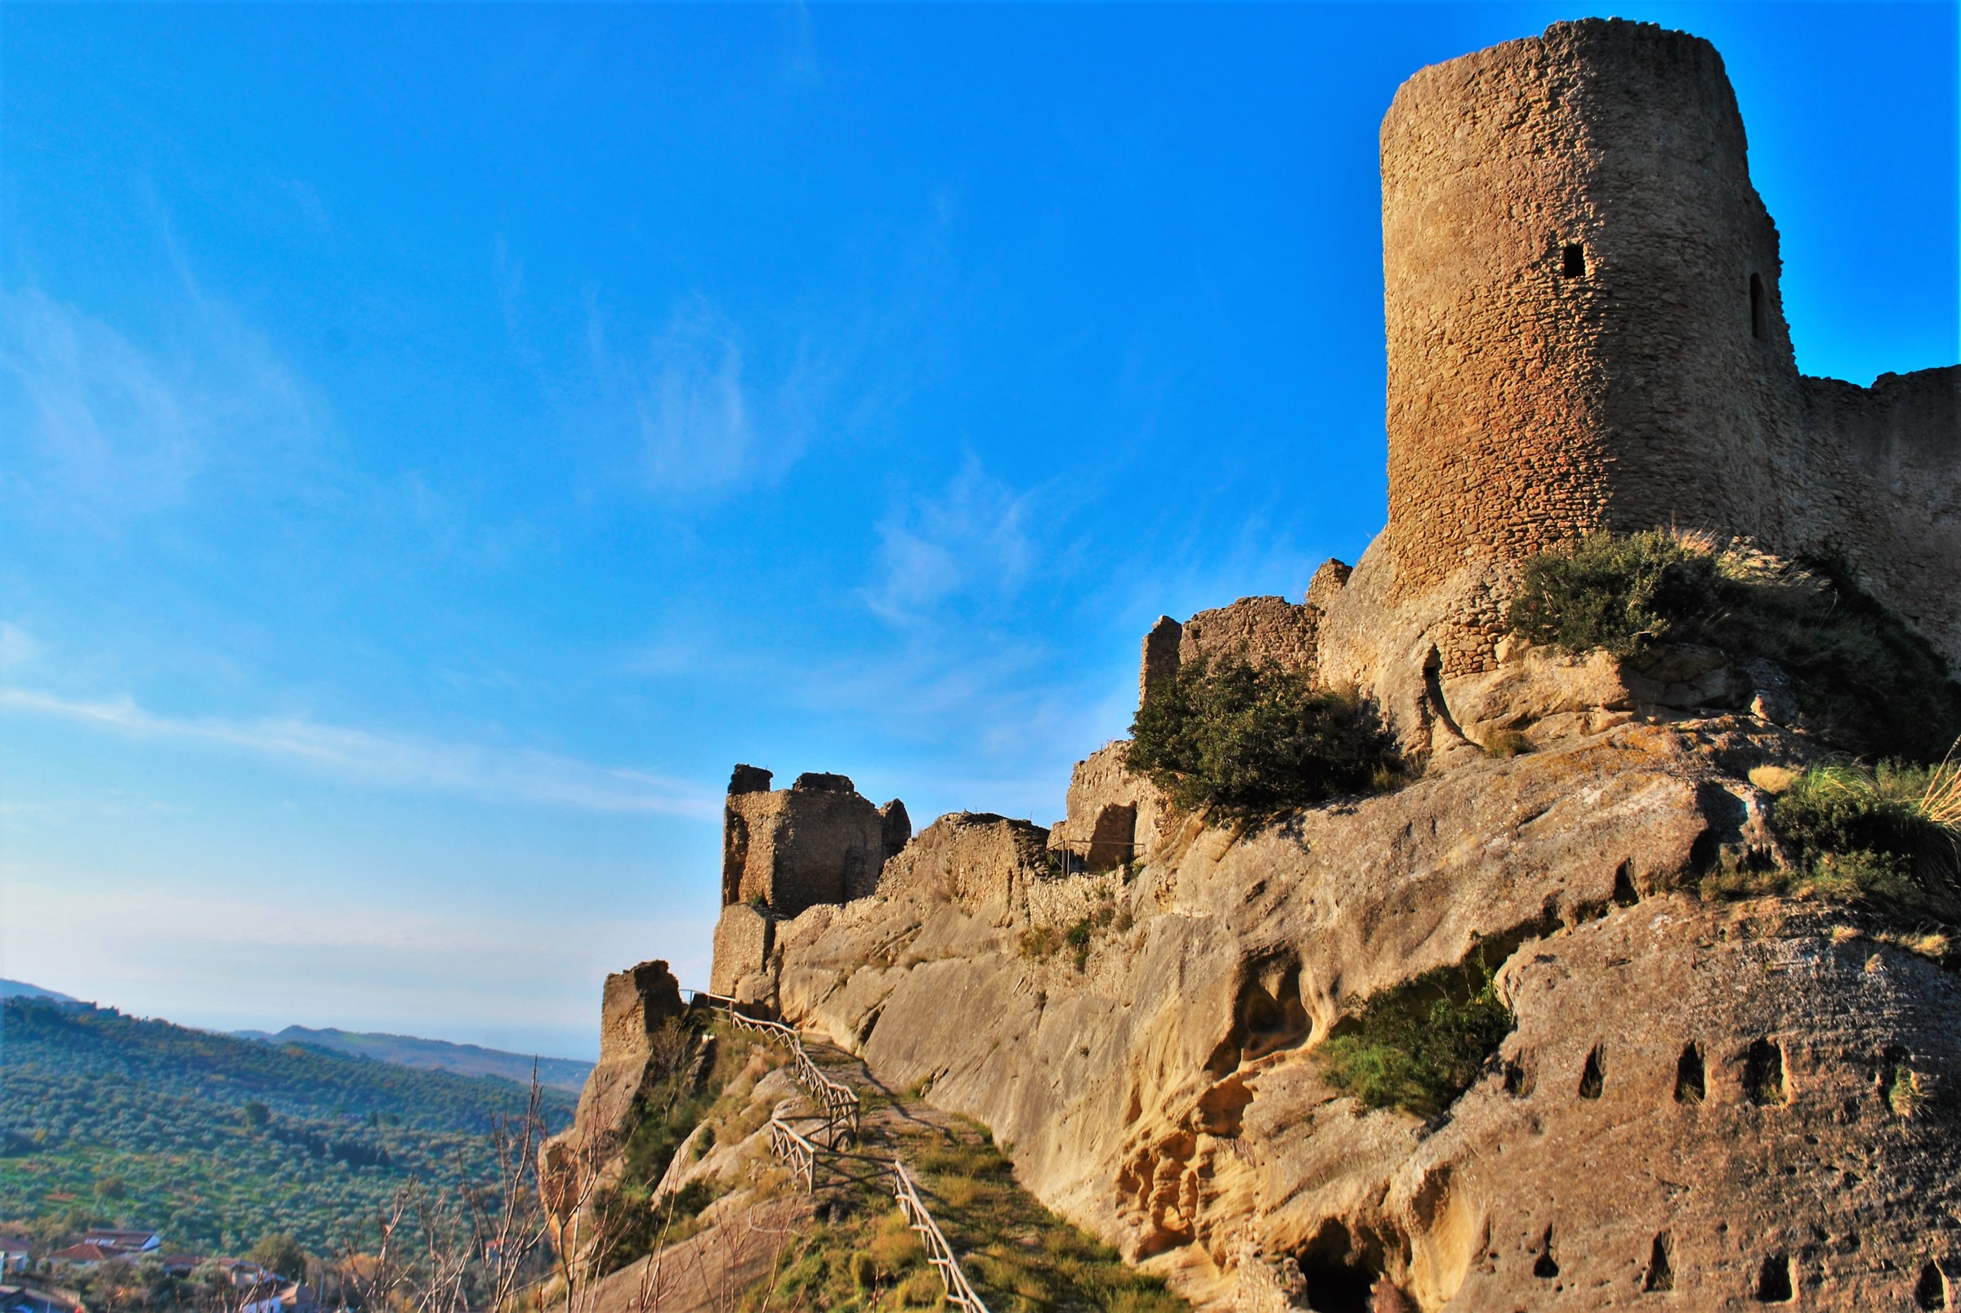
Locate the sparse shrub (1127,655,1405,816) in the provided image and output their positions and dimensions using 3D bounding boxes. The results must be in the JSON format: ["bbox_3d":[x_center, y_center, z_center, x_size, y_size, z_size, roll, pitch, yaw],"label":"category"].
[{"bbox_3d":[7.045,1.974,36.500,6.500,3.700,4.500,-2,-14,11],"label":"sparse shrub"}]

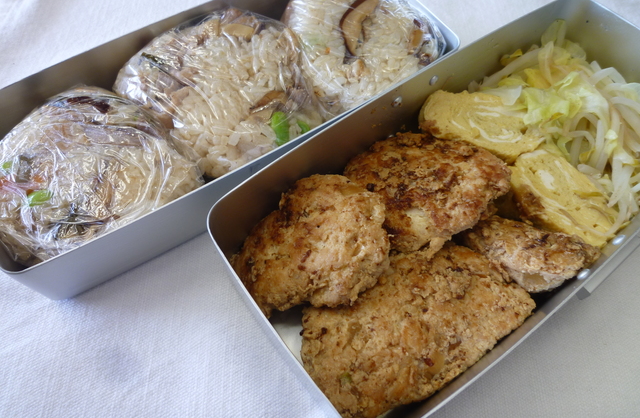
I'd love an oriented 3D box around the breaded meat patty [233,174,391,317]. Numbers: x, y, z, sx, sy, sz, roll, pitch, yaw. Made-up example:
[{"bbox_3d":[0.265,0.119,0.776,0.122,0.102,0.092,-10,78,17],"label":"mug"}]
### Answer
[{"bbox_3d":[-0.004,0.017,0.186,0.059,0.022,0.052,-39,66,-7],"label":"breaded meat patty"}]

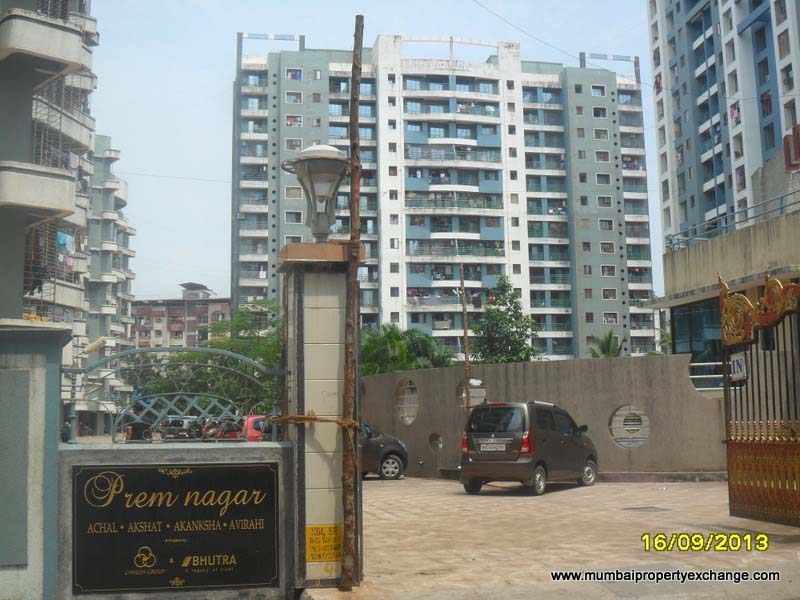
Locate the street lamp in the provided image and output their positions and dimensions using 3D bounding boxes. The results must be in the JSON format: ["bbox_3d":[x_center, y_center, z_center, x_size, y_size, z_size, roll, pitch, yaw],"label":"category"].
[{"bbox_3d":[-0.675,-0.834,8.178,0.540,0.840,0.540,1,-7,-13],"label":"street lamp"}]

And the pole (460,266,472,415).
[{"bbox_3d":[1.467,1.561,21.975,0.100,4.800,0.100,-1,-7,0],"label":"pole"}]

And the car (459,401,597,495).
[{"bbox_3d":[2.590,2.833,19.756,1.490,1.690,3.600,-5,-8,31],"label":"car"}]

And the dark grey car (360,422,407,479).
[{"bbox_3d":[-1.544,3.579,24.531,3.780,1.540,1.690,6,-10,-43],"label":"dark grey car"}]

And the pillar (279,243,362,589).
[{"bbox_3d":[-0.624,0.885,7.961,0.575,2.586,0.565,1,-7,-13],"label":"pillar"}]

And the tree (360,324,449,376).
[{"bbox_3d":[0.172,3.073,32.874,3.300,4.600,3.100,-1,-7,0],"label":"tree"}]

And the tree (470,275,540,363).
[{"bbox_3d":[3.273,2.130,30.971,2.400,5.900,2.300,-1,-7,0],"label":"tree"}]

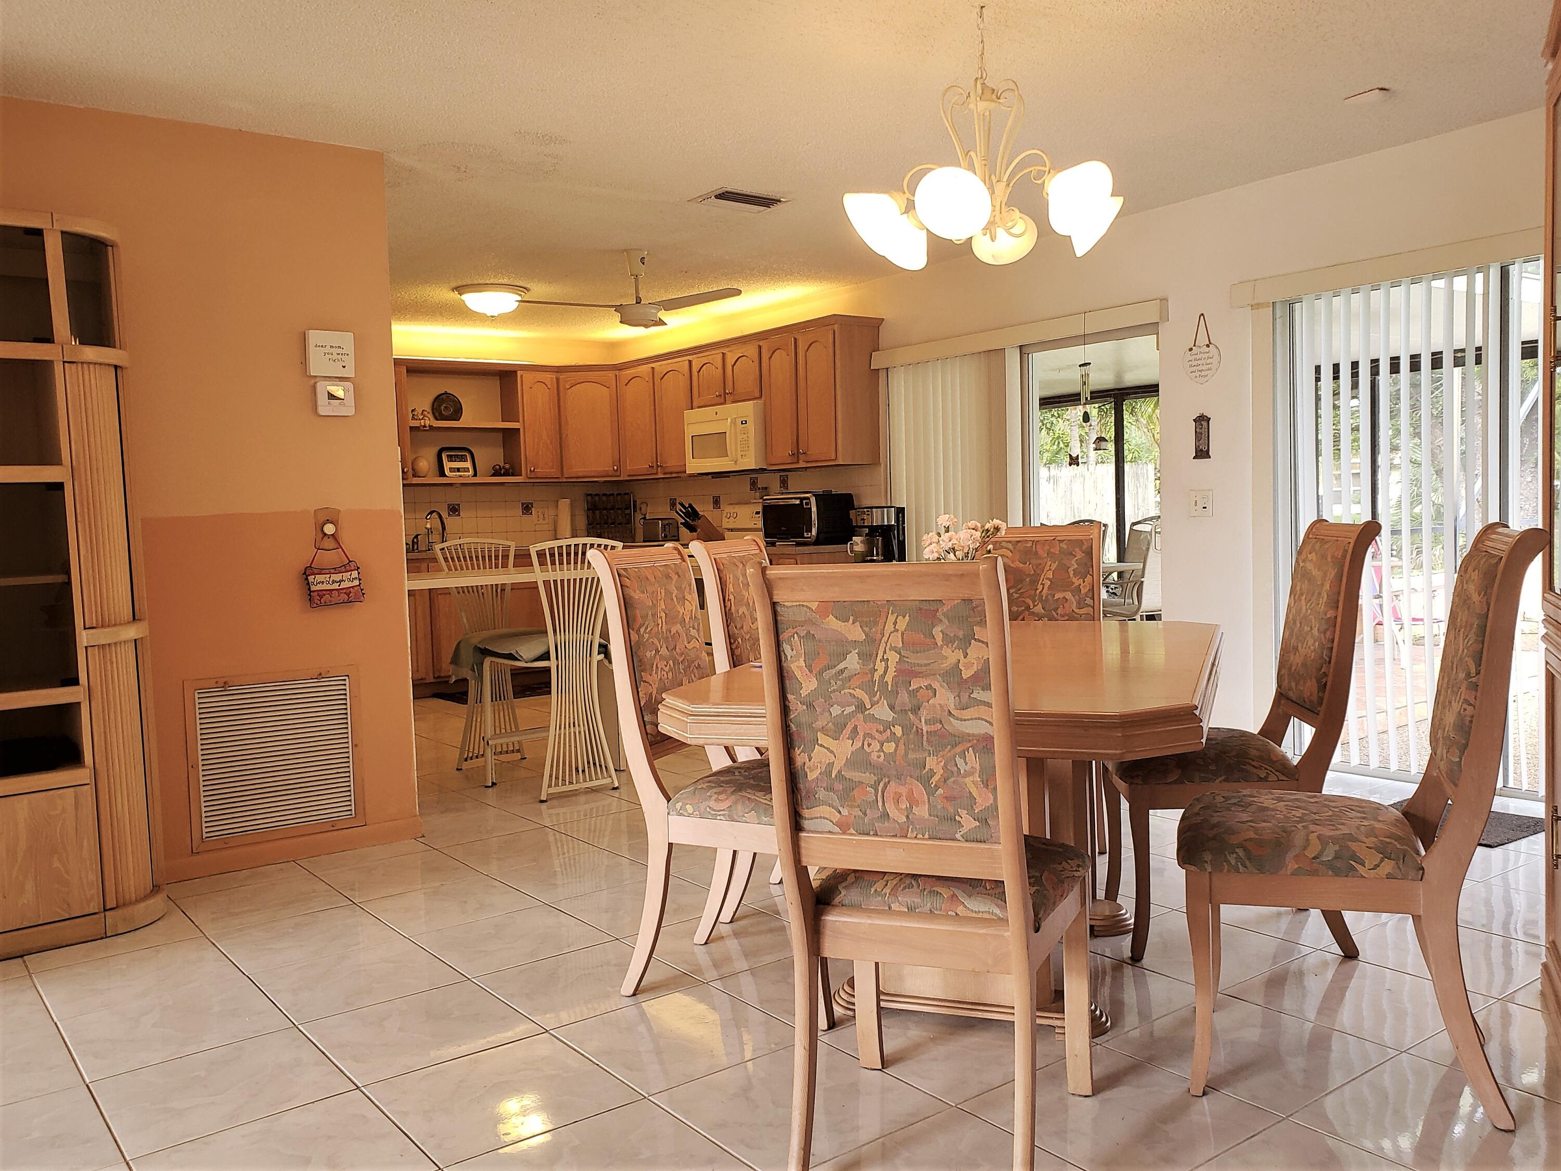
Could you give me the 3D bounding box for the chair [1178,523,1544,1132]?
[{"bbox_3d":[1.113,0.421,2.297,0.607,1.070,0.475,0,4,24],"label":"chair"}]

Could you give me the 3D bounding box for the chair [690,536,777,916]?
[{"bbox_3d":[0.114,0.389,3.280,0.600,1.045,0.470,-1,3,22],"label":"chair"}]

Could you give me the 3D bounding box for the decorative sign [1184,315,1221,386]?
[{"bbox_3d":[1.834,-1.031,5.110,0.020,0.295,0.185,-4,4,-38],"label":"decorative sign"}]

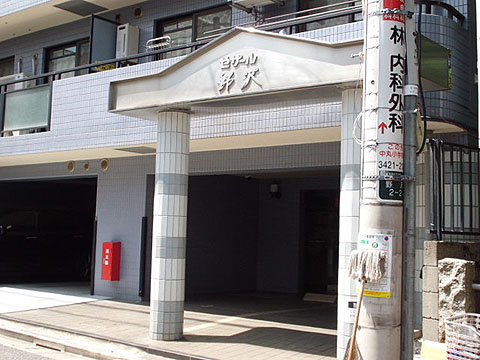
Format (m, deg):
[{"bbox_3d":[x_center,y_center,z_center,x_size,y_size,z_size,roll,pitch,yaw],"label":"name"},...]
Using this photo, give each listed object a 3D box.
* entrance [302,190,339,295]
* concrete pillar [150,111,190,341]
[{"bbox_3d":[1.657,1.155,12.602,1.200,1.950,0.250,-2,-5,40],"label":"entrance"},{"bbox_3d":[-0.820,0.535,8.243,0.400,2.670,0.400,1,-4,0],"label":"concrete pillar"}]

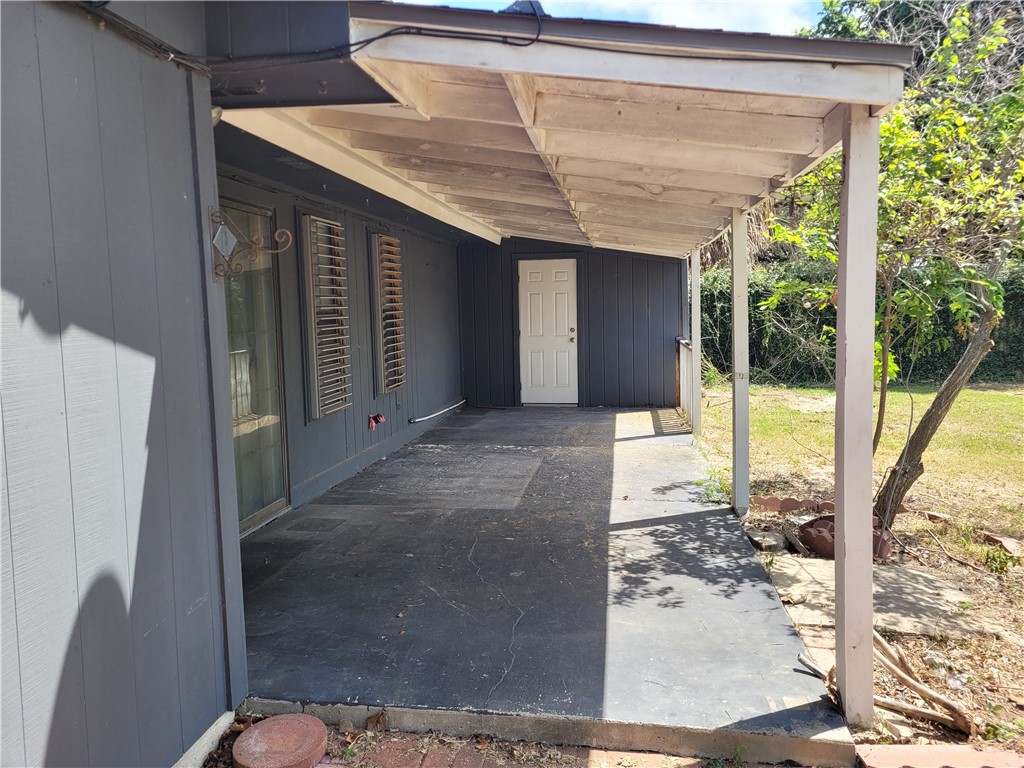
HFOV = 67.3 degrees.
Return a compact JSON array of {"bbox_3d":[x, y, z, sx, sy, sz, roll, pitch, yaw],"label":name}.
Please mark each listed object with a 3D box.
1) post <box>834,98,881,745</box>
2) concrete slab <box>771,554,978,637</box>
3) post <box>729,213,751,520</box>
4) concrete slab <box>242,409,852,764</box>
[{"bbox_3d":[1.128,0.112,2.508,0.089,2.045,0.092,-1,6,9],"label":"post"},{"bbox_3d":[1.741,1.049,3.793,0.840,0.070,0.950,-1,6,9],"label":"concrete slab"},{"bbox_3d":[1.494,-0.137,5.005,0.087,2.025,0.090,-1,6,9],"label":"post"},{"bbox_3d":[0.195,0.789,6.724,3.092,0.110,8.175,-1,6,9],"label":"concrete slab"}]

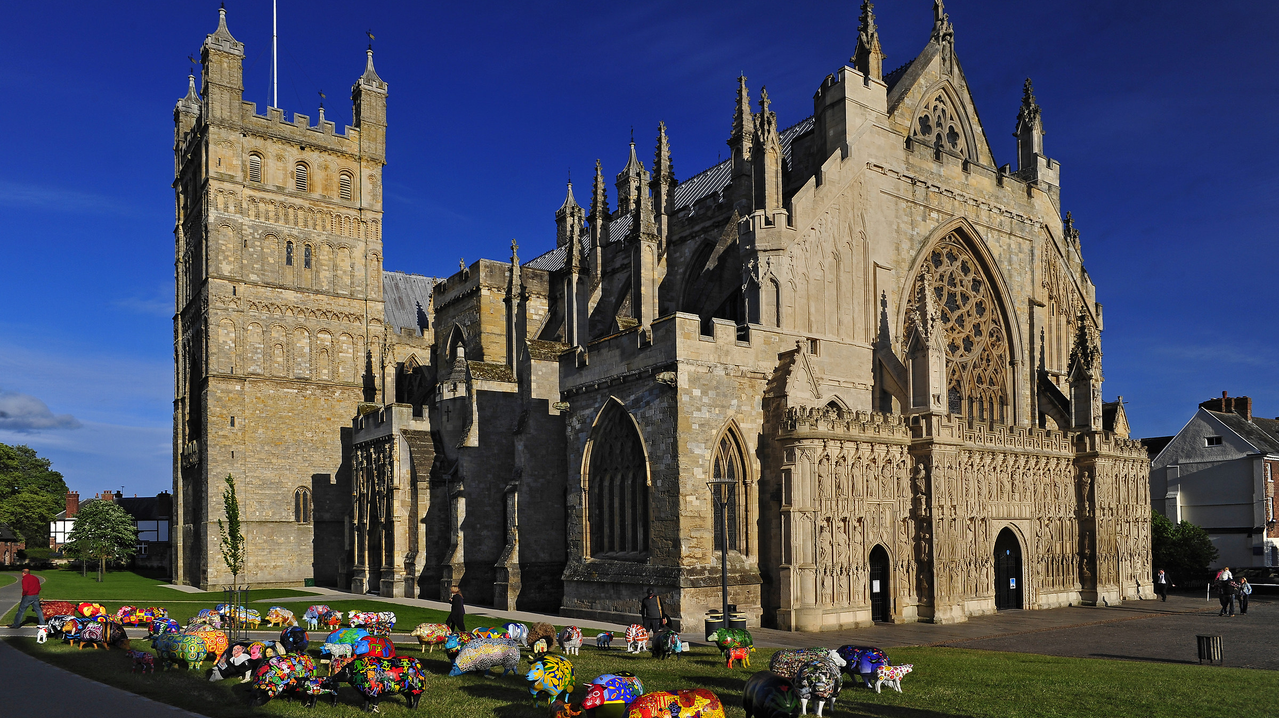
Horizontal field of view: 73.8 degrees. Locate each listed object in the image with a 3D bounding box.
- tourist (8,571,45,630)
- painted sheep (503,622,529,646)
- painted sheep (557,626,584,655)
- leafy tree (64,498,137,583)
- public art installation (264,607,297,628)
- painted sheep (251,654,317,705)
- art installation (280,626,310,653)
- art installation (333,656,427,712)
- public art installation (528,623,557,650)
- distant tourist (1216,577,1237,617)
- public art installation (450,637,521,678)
[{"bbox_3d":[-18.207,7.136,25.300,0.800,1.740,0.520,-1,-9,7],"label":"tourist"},{"bbox_3d":[-3.184,7.082,21.800,0.980,0.620,0.460,5,-9,-38],"label":"painted sheep"},{"bbox_3d":[-1.818,7.362,22.300,0.550,0.780,1.100,2,-9,-13],"label":"painted sheep"},{"bbox_3d":[-50.581,17.028,80.000,6.400,7.800,6.400,4,-8,-30],"label":"leafy tree"},{"bbox_3d":[-11.565,8.353,27.500,1.050,0.690,0.500,4,-13,-23],"label":"public art installation"},{"bbox_3d":[-4.837,4.374,11.600,0.460,0.630,1.020,-5,-9,36],"label":"painted sheep"},{"bbox_3d":[-8.430,6.891,20.800,0.580,0.750,1.100,3,-10,-20],"label":"art installation"},{"bbox_3d":[-3.714,4.650,12.200,1.250,0.770,0.520,2,-9,-11],"label":"art installation"},{"bbox_3d":[-2.480,7.146,21.800,0.580,0.800,1.100,0,-9,-3],"label":"public art installation"},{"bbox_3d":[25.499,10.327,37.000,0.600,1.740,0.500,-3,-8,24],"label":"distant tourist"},{"bbox_3d":[-3.008,5.821,16.600,1.300,0.770,0.530,2,-9,-11],"label":"public art installation"}]

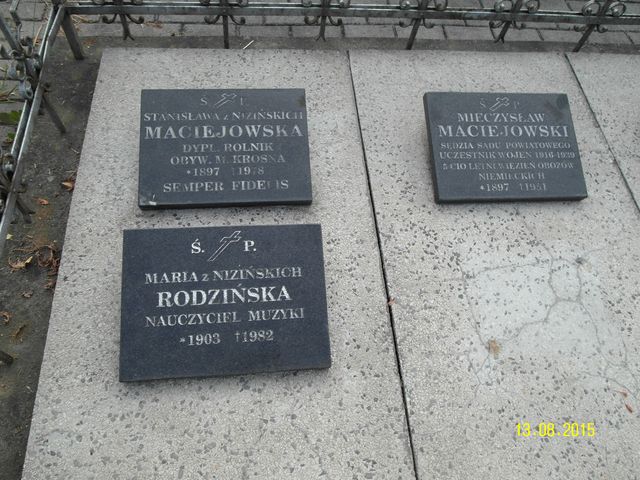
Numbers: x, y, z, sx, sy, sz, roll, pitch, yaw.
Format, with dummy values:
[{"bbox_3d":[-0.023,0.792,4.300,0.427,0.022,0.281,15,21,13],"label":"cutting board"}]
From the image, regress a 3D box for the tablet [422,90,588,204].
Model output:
[{"bbox_3d":[0.500,-0.252,1.209,0.415,0.032,0.303,-2,77,-7],"label":"tablet"}]

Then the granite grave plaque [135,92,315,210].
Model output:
[{"bbox_3d":[-0.235,-0.235,1.127,0.415,0.032,0.303,-2,77,-7],"label":"granite grave plaque"}]

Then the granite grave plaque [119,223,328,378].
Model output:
[{"bbox_3d":[-0.196,0.122,0.939,0.415,0.032,0.303,-2,77,-7],"label":"granite grave plaque"}]

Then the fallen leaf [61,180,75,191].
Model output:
[{"bbox_3d":[-0.740,-0.159,1.301,0.041,0.015,0.024,19,61,5],"label":"fallen leaf"}]

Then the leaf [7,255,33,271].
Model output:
[{"bbox_3d":[-0.792,0.059,1.175,0.056,0.018,0.026,-31,68,-20],"label":"leaf"}]

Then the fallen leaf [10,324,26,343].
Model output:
[{"bbox_3d":[-0.739,0.230,1.089,0.021,0.015,0.044,23,62,7],"label":"fallen leaf"}]

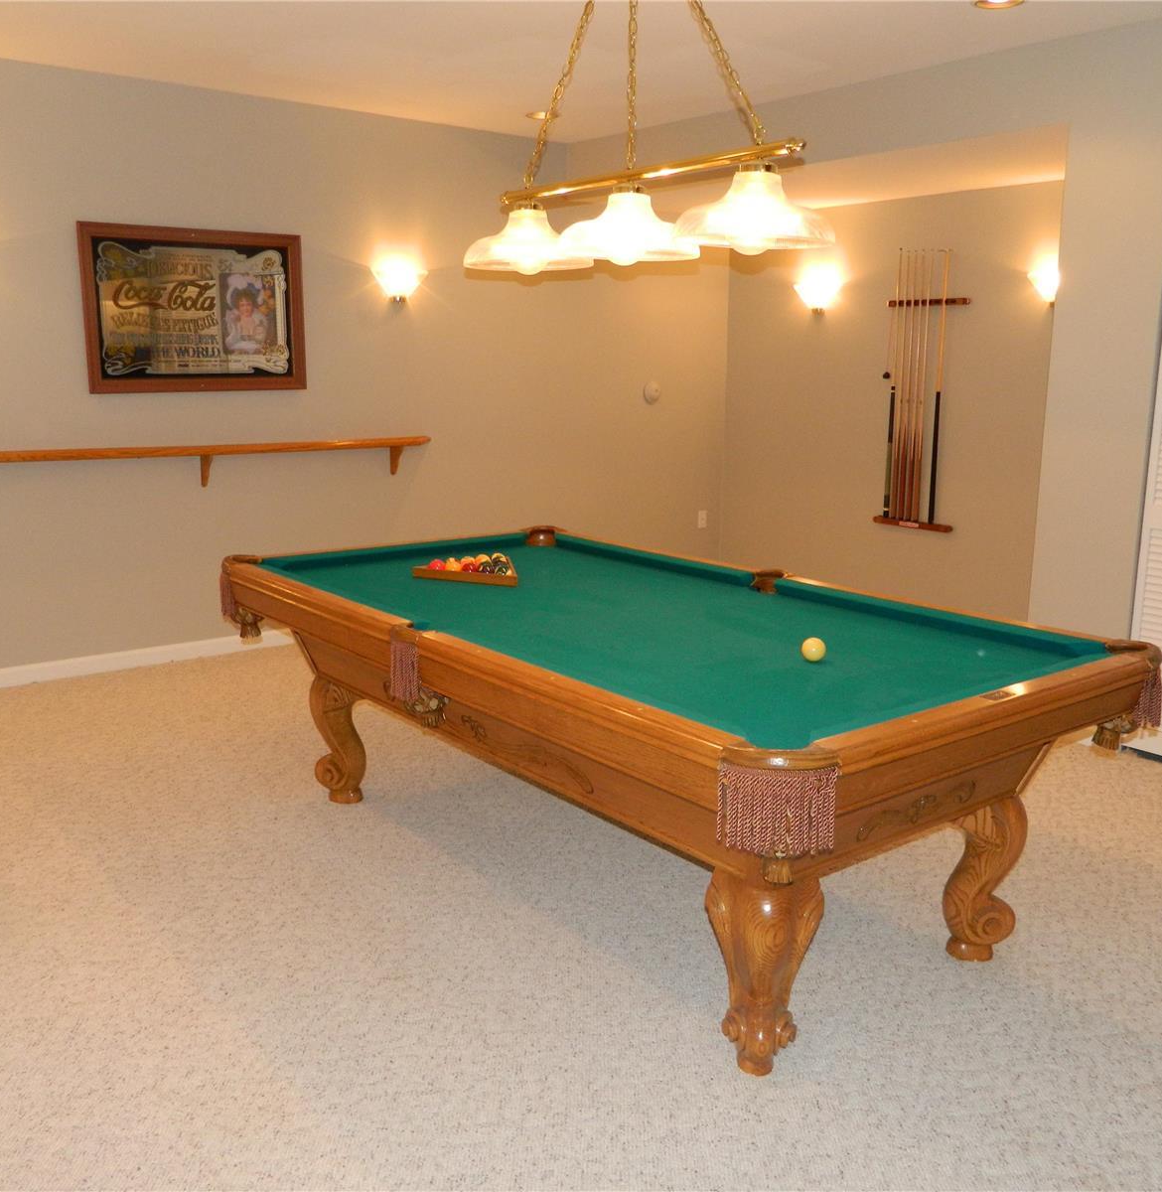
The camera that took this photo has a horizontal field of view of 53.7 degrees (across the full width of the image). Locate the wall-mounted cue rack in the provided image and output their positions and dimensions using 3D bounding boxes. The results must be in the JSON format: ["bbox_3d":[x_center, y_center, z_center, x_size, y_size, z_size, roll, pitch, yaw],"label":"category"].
[{"bbox_3d":[1.869,-1.133,6.342,0.085,1.520,0.500,-8,14,-37],"label":"wall-mounted cue rack"}]

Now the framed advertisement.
[{"bbox_3d":[-1.799,-1.342,5.413,1.043,0.744,0.032,-8,14,-37],"label":"framed advertisement"}]

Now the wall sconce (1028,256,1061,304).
[{"bbox_3d":[2.298,-1.536,5.648,0.140,0.200,0.320,-8,14,-37],"label":"wall sconce"}]

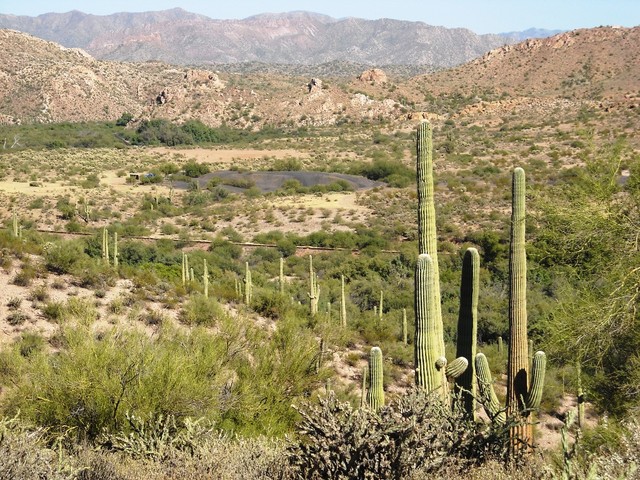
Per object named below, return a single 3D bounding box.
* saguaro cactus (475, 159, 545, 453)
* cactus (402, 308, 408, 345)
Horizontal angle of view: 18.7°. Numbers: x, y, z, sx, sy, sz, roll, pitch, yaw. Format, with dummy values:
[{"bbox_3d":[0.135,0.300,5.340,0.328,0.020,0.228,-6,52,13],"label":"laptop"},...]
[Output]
[{"bbox_3d":[3.729,1.370,38.000,1.390,5.618,0.650,0,6,0],"label":"saguaro cactus"},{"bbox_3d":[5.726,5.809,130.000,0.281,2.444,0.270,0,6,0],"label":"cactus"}]

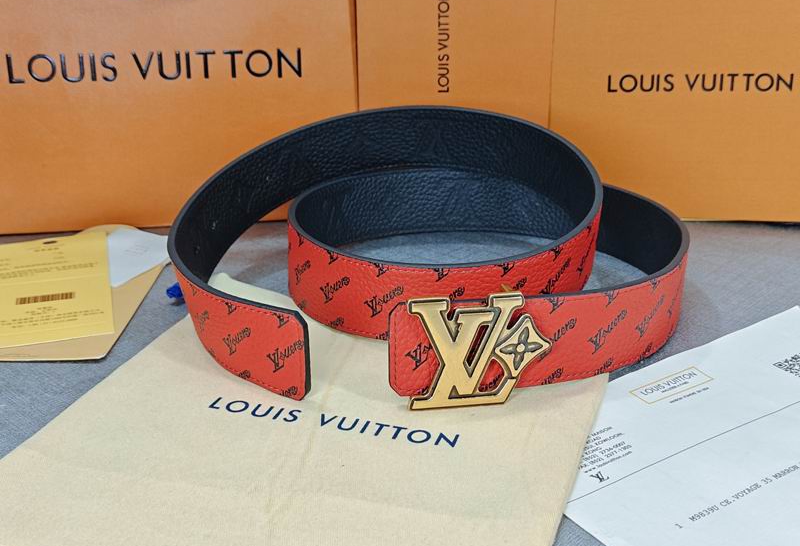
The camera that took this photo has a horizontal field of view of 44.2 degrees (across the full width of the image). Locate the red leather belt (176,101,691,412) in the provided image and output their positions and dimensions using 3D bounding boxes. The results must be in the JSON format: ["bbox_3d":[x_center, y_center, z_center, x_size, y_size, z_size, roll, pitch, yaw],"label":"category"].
[{"bbox_3d":[0.018,-0.023,0.485,0.242,0.081,0.215,-1,21,-3],"label":"red leather belt"}]

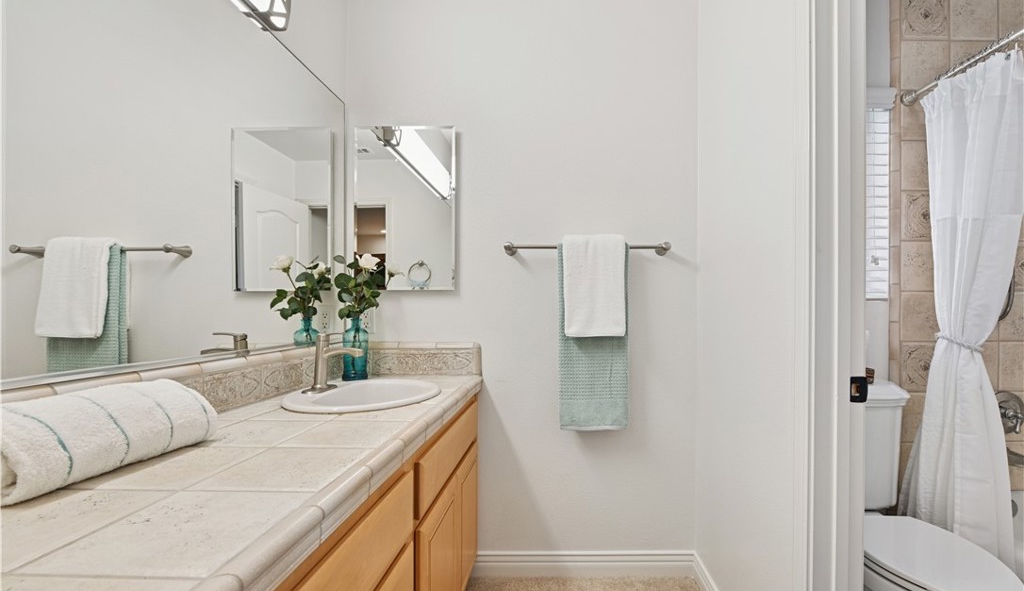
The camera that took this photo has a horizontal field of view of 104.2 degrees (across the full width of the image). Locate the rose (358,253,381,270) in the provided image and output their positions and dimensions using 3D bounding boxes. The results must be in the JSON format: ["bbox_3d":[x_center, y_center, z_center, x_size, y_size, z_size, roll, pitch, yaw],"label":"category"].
[{"bbox_3d":[-0.540,-0.128,1.500,0.085,0.066,0.083,0,-1,0],"label":"rose"}]

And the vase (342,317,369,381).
[{"bbox_3d":[-0.606,0.211,1.545,0.097,0.243,0.097,0,-1,0],"label":"vase"}]

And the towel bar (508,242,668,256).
[{"bbox_3d":[0.301,-0.185,1.592,0.654,0.049,0.095,0,-1,0],"label":"towel bar"}]

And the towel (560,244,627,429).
[{"bbox_3d":[0.320,0.162,1.560,0.272,0.733,0.062,0,-1,0],"label":"towel"}]

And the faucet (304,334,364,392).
[{"bbox_3d":[-0.550,0.210,1.260,0.170,0.182,0.150,0,-1,3],"label":"faucet"}]

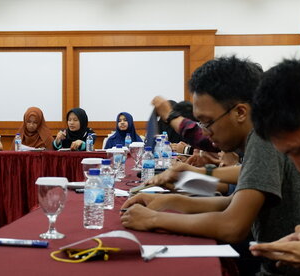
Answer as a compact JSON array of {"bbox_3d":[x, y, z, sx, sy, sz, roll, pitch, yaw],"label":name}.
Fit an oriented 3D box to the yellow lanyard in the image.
[{"bbox_3d":[-0.151,0.256,1.745,0.158,0.030,0.180,0,2,5],"label":"yellow lanyard"}]

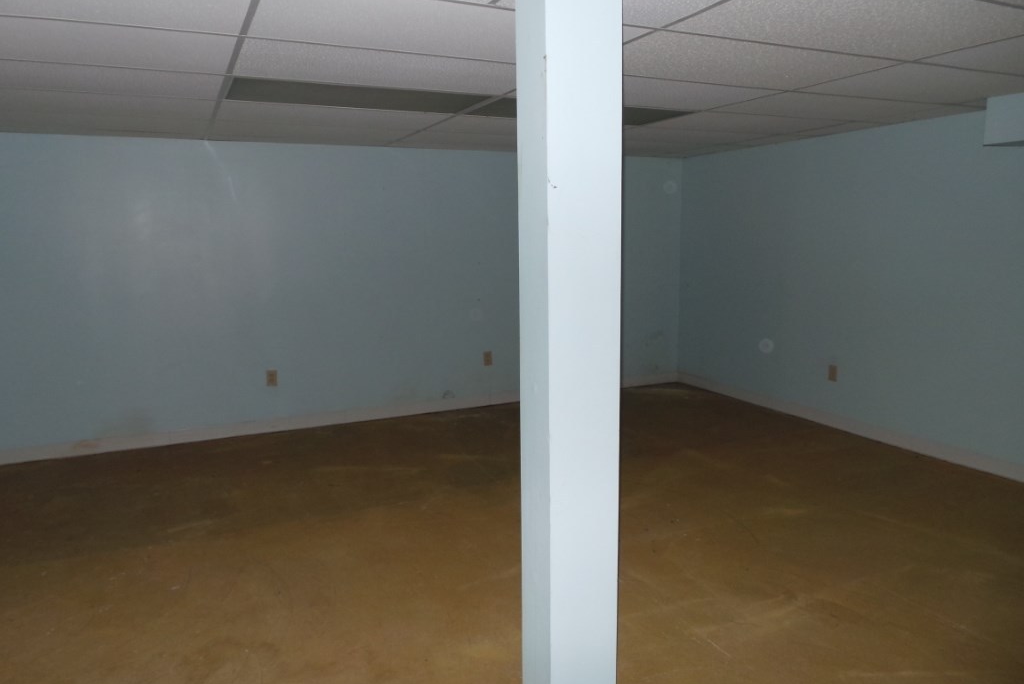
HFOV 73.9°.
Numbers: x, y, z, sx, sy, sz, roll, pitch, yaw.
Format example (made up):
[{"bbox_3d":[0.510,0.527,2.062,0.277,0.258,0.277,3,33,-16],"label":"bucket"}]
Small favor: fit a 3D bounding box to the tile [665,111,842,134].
[{"bbox_3d":[1.457,-1.404,4.355,1.210,0.020,0.602,-6,11,-25],"label":"tile"}]

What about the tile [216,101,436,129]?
[{"bbox_3d":[-1.002,-1.279,3.849,1.210,0.020,0.602,-6,11,-25],"label":"tile"}]

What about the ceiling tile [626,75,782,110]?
[{"bbox_3d":[0.628,-1.211,3.290,1.210,0.020,0.602,-6,11,-25],"label":"ceiling tile"}]

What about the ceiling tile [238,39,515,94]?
[{"bbox_3d":[-0.469,-1.105,2.767,1.210,0.020,0.602,-6,11,-25],"label":"ceiling tile"}]

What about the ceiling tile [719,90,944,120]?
[{"bbox_3d":[1.724,-1.317,3.813,1.210,0.020,0.602,-6,11,-25],"label":"ceiling tile"}]

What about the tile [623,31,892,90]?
[{"bbox_3d":[0.894,-1.125,2.749,1.210,0.020,0.602,-6,11,-25],"label":"tile"}]

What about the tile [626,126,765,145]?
[{"bbox_3d":[1.190,-1.491,4.896,1.210,0.020,0.602,-6,11,-25],"label":"tile"}]

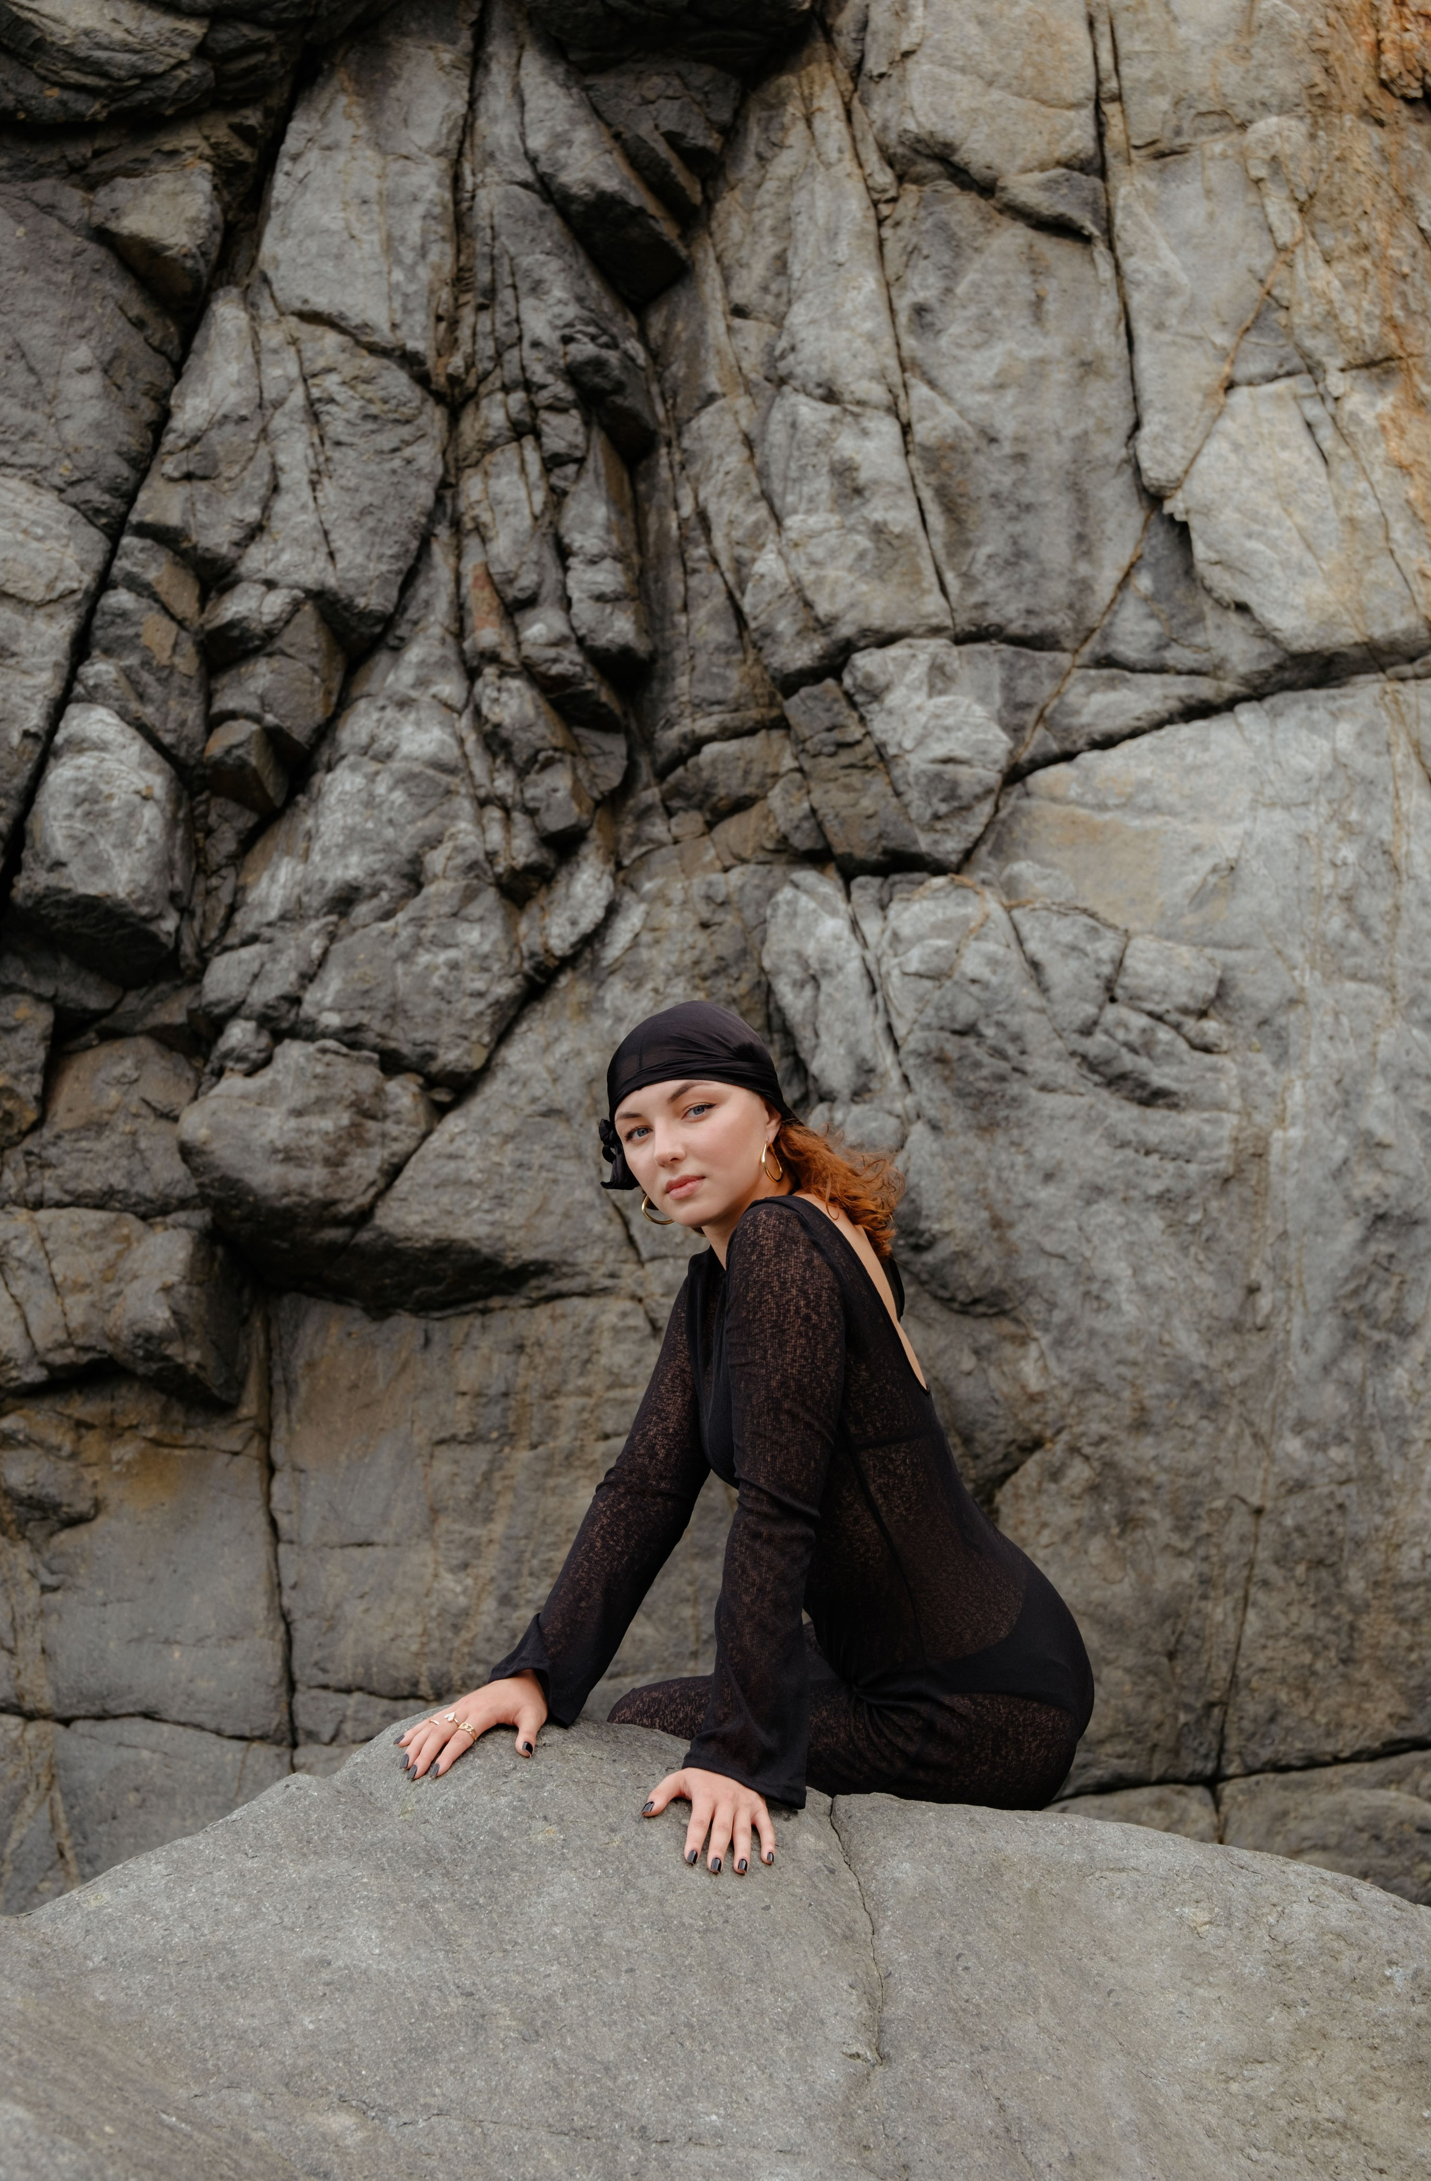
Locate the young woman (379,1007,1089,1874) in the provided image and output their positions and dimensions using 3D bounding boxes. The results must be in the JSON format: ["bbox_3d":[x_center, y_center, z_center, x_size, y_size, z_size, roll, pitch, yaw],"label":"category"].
[{"bbox_3d":[0.030,0.335,3.540,0.710,0.880,0.500,0,0,-14],"label":"young woman"}]

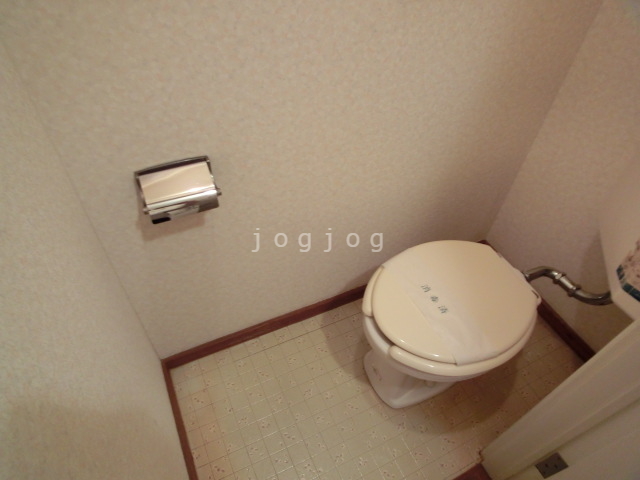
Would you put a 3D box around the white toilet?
[{"bbox_3d":[0.359,0.280,1.172,0.543,0.405,0.380,-17,49,-20],"label":"white toilet"}]

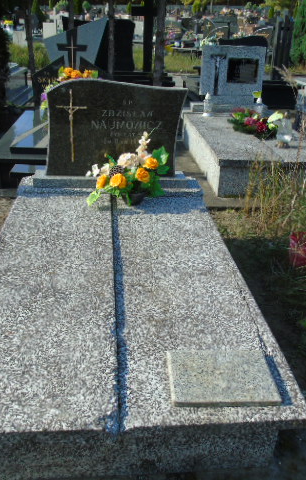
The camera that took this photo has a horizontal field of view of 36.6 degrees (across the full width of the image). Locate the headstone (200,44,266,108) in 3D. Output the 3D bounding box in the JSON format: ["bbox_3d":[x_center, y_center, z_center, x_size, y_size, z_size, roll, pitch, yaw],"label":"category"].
[{"bbox_3d":[0.955,-2.001,5.658,0.790,0.685,0.180,-1,27,-5],"label":"headstone"}]

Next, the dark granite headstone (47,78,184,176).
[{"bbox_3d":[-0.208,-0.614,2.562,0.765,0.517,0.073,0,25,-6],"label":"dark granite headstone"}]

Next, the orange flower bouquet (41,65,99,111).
[{"bbox_3d":[-0.855,-1.558,4.843,0.640,0.490,0.400,-1,27,-5],"label":"orange flower bouquet"}]

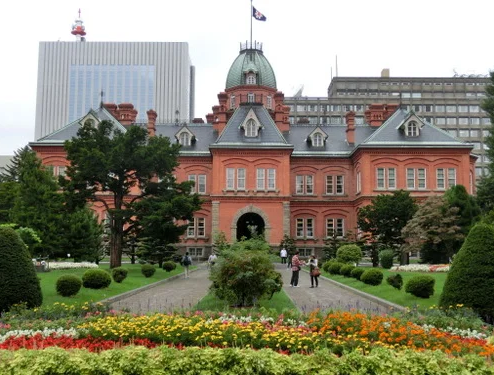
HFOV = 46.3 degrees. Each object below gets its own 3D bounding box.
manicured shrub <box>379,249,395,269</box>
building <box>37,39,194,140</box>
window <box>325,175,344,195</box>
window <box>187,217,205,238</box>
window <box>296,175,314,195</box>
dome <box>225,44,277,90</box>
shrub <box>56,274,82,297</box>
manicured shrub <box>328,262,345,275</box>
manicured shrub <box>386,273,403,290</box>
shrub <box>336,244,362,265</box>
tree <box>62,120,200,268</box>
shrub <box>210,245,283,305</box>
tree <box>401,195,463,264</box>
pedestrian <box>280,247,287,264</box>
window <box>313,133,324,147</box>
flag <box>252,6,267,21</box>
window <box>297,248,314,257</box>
[{"bbox_3d":[11.637,5.980,47.991,1.330,1.550,1.330,0,-6,0],"label":"manicured shrub"},{"bbox_3d":[-53.520,-14.722,242.978,60.000,84.569,31.000,0,-6,0],"label":"building"},{"bbox_3d":[12.789,-0.334,83.825,2.594,2.832,0.300,0,-6,0],"label":"window"},{"bbox_3d":[-7.282,5.790,83.317,2.597,2.836,0.300,0,-6,0],"label":"window"},{"bbox_3d":[7.952,-0.355,78.878,2.500,2.640,0.250,0,-6,0],"label":"window"},{"bbox_3d":[0.736,-18.676,89.518,7.917,7.030,7.700,0,-6,0],"label":"dome"},{"bbox_3d":[-5.982,3.316,19.474,0.876,0.726,0.876,0,-6,0],"label":"shrub"},{"bbox_3d":[5.442,4.955,35.172,0.986,0.736,0.980,0,-6,0],"label":"manicured shrub"},{"bbox_3d":[6.350,4.047,24.798,0.750,0.720,0.750,0,-6,0],"label":"manicured shrub"},{"bbox_3d":[8.755,5.802,49.668,2.210,1.710,2.200,0,-6,0],"label":"shrub"},{"bbox_3d":[-10.188,0.493,50.538,12.068,12.942,11.000,0,-6,0],"label":"tree"},{"bbox_3d":[-0.041,2.901,19.104,2.400,2.080,2.300,0,-6,0],"label":"shrub"},{"bbox_3d":[17.938,4.095,55.873,6.000,6.820,5.600,0,-6,0],"label":"tree"},{"bbox_3d":[3.954,7.288,61.574,0.600,1.736,0.350,0,-6,0],"label":"pedestrian"},{"bbox_3d":[10.060,-6.626,80.510,1.480,1.940,0.250,0,-6,0],"label":"window"},{"bbox_3d":[2.053,-27.754,92.297,2.250,2.400,0.500,0,-6,0],"label":"flag"},{"bbox_3d":[8.457,9.317,82.817,2.292,1.339,0.300,0,-6,0],"label":"window"}]

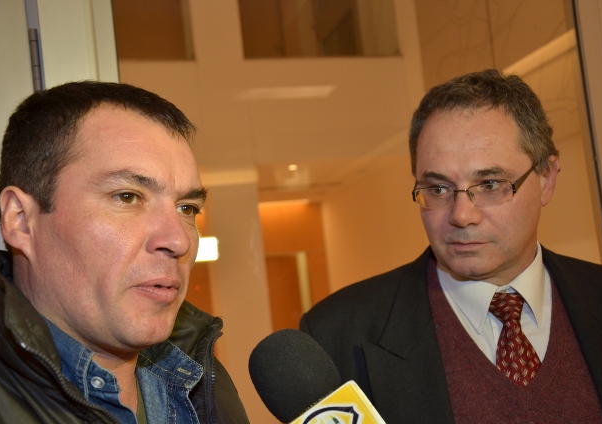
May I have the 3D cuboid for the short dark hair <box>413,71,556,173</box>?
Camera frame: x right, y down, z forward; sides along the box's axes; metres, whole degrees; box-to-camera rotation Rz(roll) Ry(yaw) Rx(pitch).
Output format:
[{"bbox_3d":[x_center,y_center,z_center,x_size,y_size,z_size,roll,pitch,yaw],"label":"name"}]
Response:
[{"bbox_3d":[0.225,-0.086,0.930,0.170,0.165,0.192,-5,9,30],"label":"short dark hair"}]

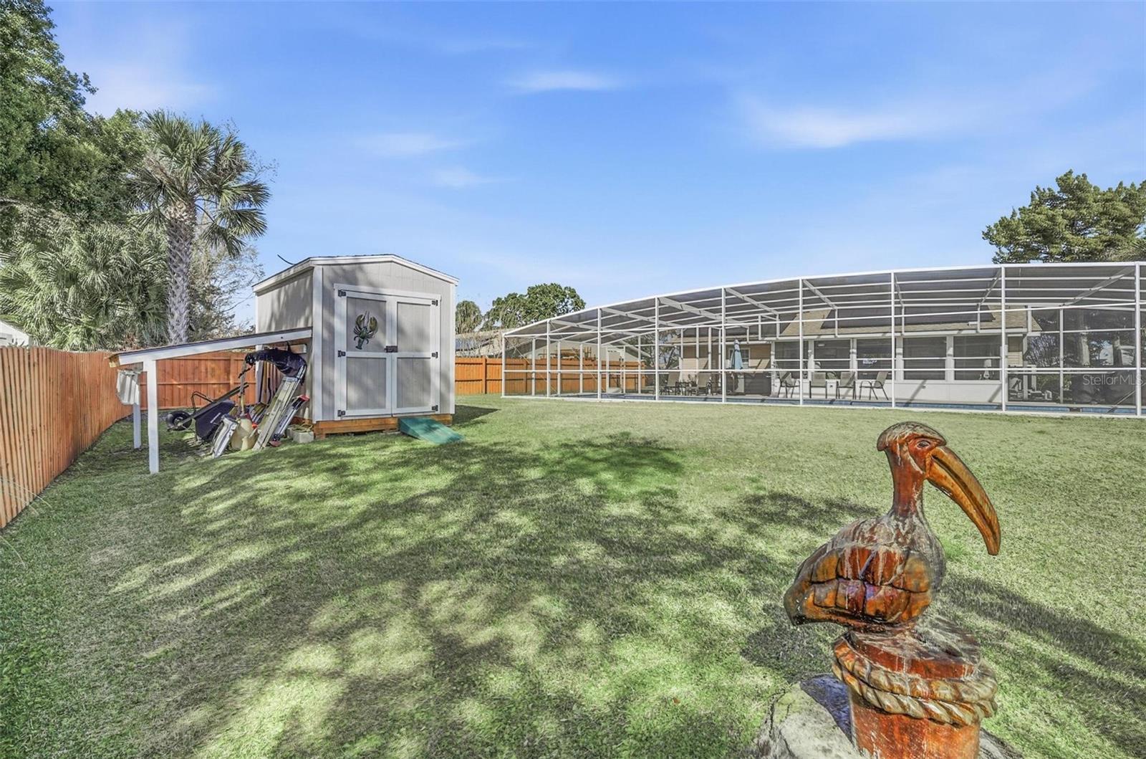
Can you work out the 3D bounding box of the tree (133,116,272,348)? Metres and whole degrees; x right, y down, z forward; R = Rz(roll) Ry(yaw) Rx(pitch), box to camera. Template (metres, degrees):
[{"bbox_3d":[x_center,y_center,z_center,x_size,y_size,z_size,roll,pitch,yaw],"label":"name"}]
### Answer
[{"bbox_3d":[-12.750,-4.100,17.600,3.800,10.100,3.800,-1,1,-36],"label":"tree"}]

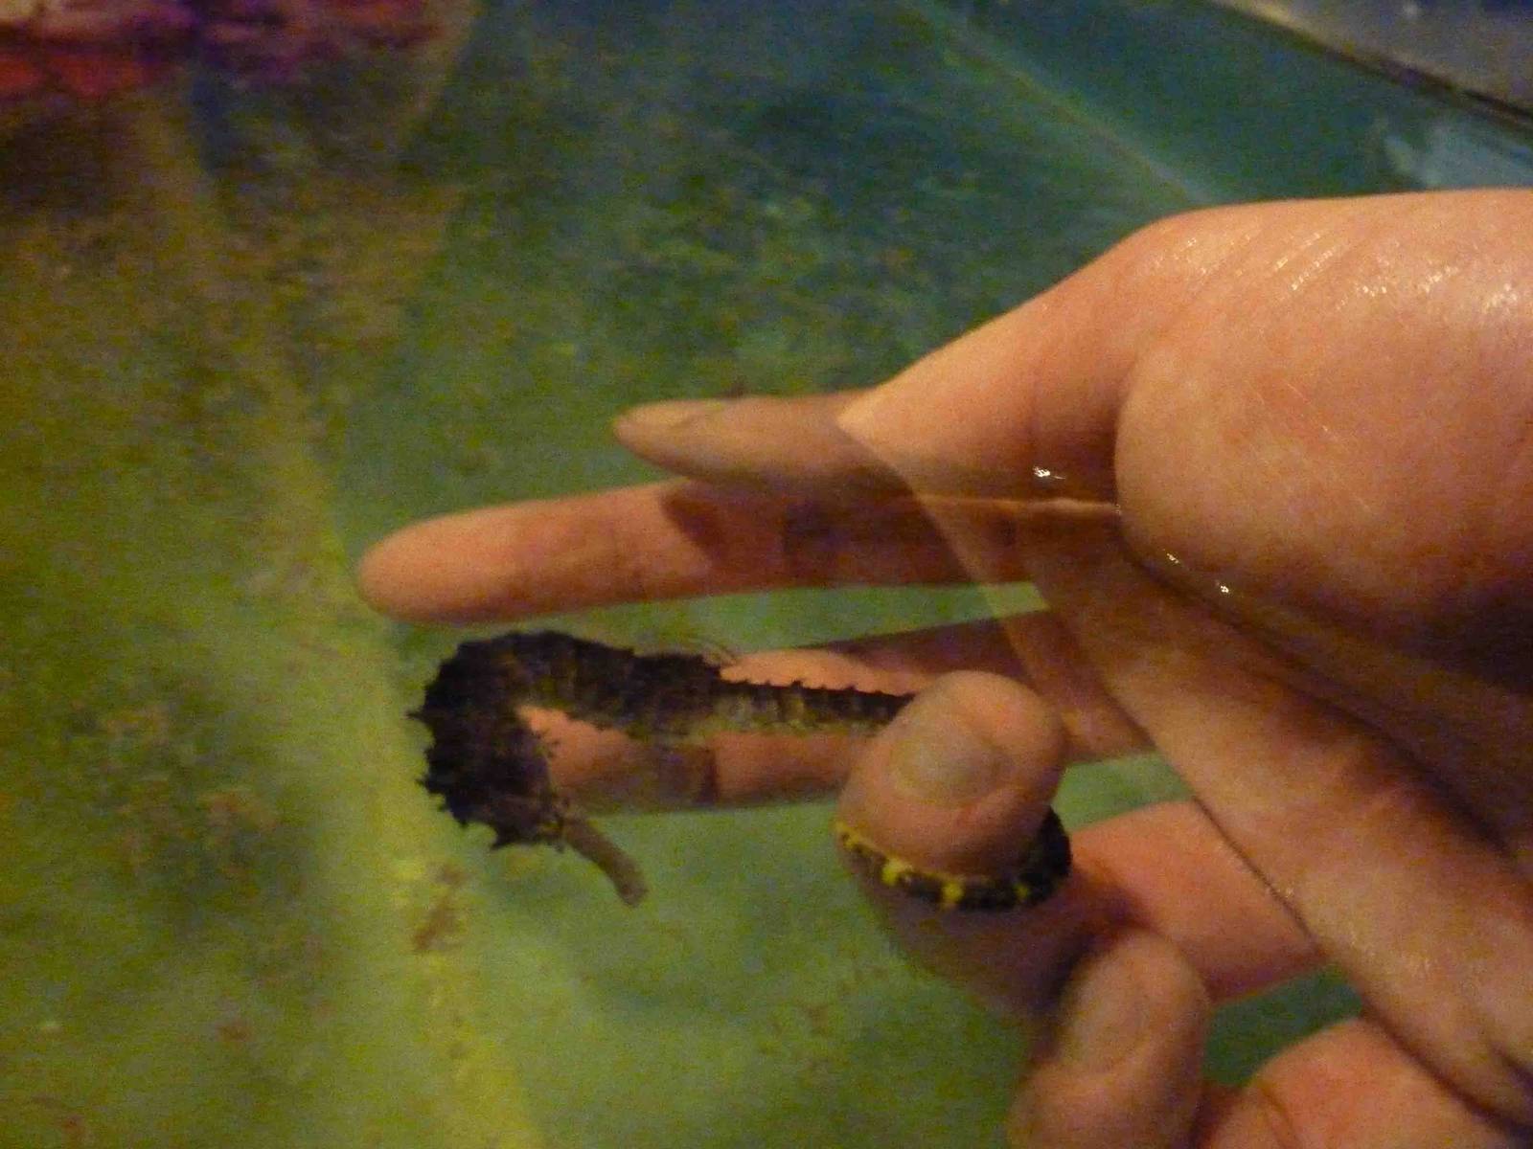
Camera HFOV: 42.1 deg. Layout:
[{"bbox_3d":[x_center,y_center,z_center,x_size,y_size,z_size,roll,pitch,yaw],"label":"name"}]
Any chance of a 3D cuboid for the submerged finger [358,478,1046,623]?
[{"bbox_3d":[-0.007,-0.003,0.240,0.083,0.015,0.016,-5,42,3],"label":"submerged finger"}]

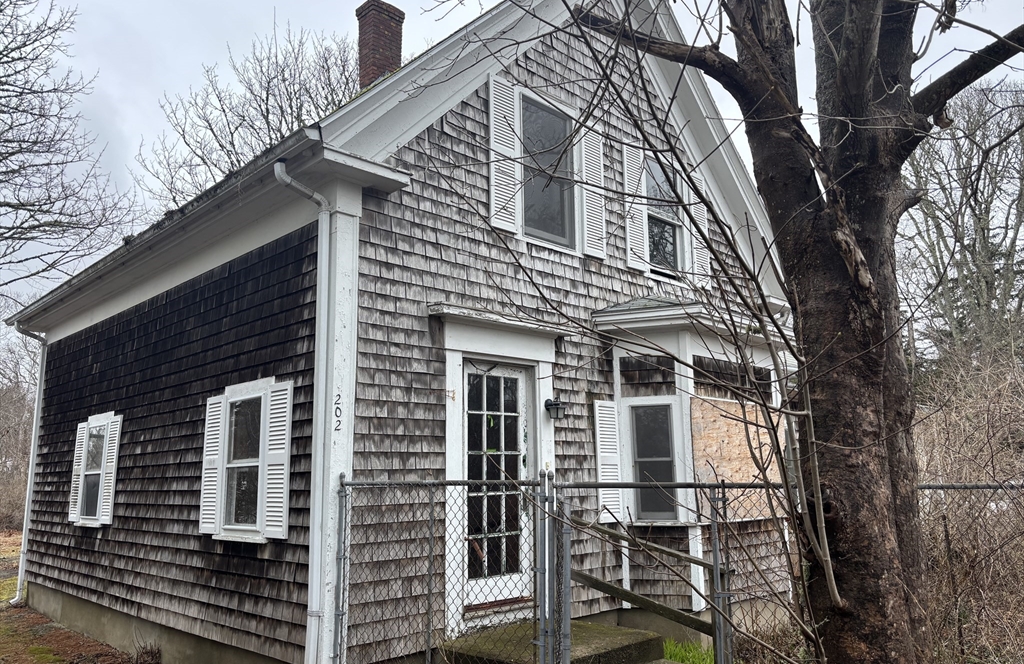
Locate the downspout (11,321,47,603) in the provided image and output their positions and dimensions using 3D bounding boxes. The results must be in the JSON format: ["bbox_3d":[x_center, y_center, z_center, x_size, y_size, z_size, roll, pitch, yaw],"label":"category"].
[{"bbox_3d":[-6.785,1.773,10.570,0.400,3.830,0.090,10,-15,-44],"label":"downspout"}]

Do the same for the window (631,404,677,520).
[{"bbox_3d":[1.405,1.283,7.591,0.401,1.120,0.090,-4,-11,17],"label":"window"}]

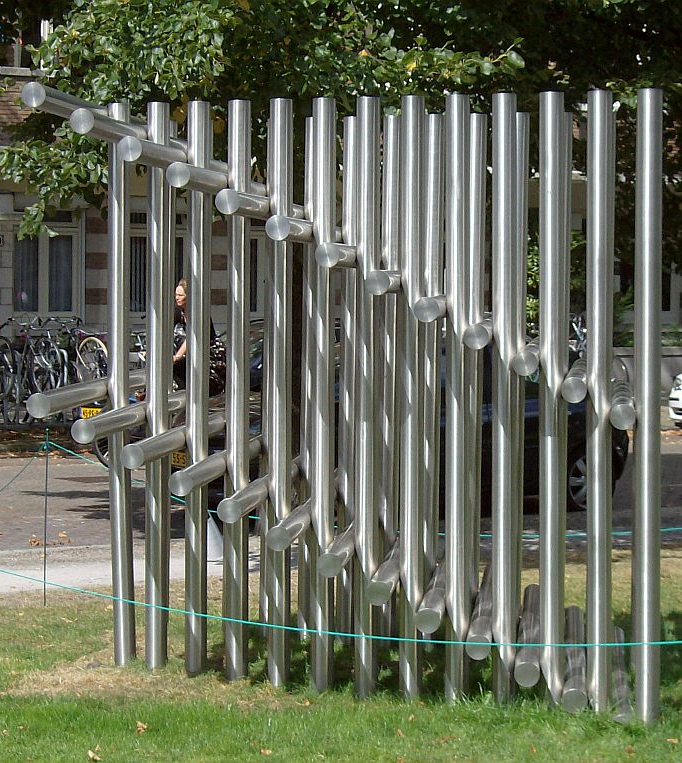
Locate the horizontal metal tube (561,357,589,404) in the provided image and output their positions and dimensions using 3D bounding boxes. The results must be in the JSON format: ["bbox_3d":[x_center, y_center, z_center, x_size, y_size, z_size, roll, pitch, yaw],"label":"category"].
[{"bbox_3d":[1.042,-0.029,11.184,0.100,0.100,2.500,0,3,5],"label":"horizontal metal tube"}]

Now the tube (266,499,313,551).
[{"bbox_3d":[-0.135,0.661,12.971,0.114,0.114,2.915,1,3,6],"label":"tube"}]

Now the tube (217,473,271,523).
[{"bbox_3d":[-0.330,0.457,11.338,0.100,0.100,2.500,0,3,5],"label":"tube"}]

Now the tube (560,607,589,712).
[{"bbox_3d":[1.077,1.264,11.591,0.102,0.102,2.550,1,3,5],"label":"tube"}]

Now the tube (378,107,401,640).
[{"bbox_3d":[0.251,-0.009,12.215,0.100,2.570,0.100,0,3,5],"label":"tube"}]

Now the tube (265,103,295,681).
[{"bbox_3d":[-0.265,0.051,11.029,0.100,2.570,0.100,0,3,5],"label":"tube"}]

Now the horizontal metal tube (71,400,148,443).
[{"bbox_3d":[-1.036,0.168,13.012,0.114,0.114,2.915,1,3,6],"label":"horizontal metal tube"}]

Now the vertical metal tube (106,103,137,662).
[{"bbox_3d":[-1.127,0.028,12.935,0.114,2.922,0.114,0,3,0],"label":"vertical metal tube"}]

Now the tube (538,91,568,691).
[{"bbox_3d":[0.876,0.084,10.421,0.100,2.570,0.100,0,3,5],"label":"tube"}]

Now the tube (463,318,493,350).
[{"bbox_3d":[0.654,-0.241,11.209,0.100,0.100,2.500,0,3,5],"label":"tube"}]

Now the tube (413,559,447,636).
[{"bbox_3d":[0.463,0.901,11.343,0.102,0.102,2.500,0,3,5],"label":"tube"}]

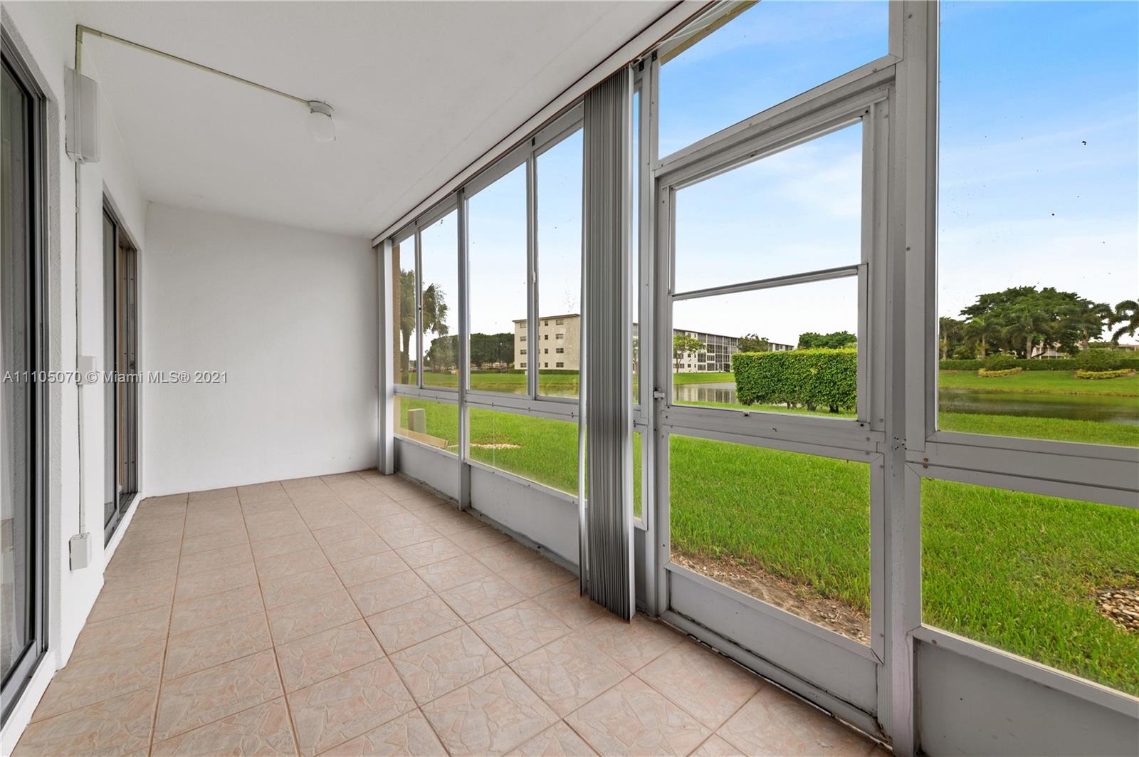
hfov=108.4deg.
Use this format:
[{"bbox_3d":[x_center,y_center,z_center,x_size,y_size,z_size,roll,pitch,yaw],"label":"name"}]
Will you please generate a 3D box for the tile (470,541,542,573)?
[{"bbox_3d":[-0.389,1.072,2.480,0.323,0.010,0.323,1,0,-41],"label":"tile"}]

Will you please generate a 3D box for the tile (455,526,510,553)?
[{"bbox_3d":[-0.589,1.058,2.678,0.315,0.010,0.315,2,-1,-41],"label":"tile"}]

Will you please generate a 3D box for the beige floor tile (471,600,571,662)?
[{"bbox_3d":[-0.214,1.070,1.765,0.323,0.010,0.323,1,0,-41],"label":"beige floor tile"}]

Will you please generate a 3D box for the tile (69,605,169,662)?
[{"bbox_3d":[-1.813,1.038,1.673,0.272,0.010,0.315,0,0,-40],"label":"tile"}]

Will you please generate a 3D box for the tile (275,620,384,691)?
[{"bbox_3d":[-0.930,1.058,1.593,0.323,0.010,0.323,1,0,-41],"label":"tile"}]

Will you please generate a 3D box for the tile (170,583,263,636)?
[{"bbox_3d":[-1.564,1.024,1.835,0.315,0.010,0.315,2,-1,-41],"label":"tile"}]

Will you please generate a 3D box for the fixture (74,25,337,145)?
[{"bbox_3d":[-1.593,-1.314,1.893,0.915,0.200,0.140,1,0,-33],"label":"fixture"}]

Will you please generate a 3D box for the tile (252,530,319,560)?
[{"bbox_3d":[-1.768,1.035,2.550,0.315,0.010,0.315,0,0,-40],"label":"tile"}]

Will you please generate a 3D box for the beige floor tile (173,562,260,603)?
[{"bbox_3d":[-1.811,1.047,2.123,0.323,0.010,0.323,1,0,-41],"label":"beige floor tile"}]

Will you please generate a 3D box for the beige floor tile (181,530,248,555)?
[{"bbox_3d":[-2.192,1.014,2.561,0.315,0.010,0.315,2,-1,-41],"label":"beige floor tile"}]

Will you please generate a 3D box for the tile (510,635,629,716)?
[{"bbox_3d":[-0.002,1.062,1.497,0.315,0.010,0.315,0,0,-40],"label":"tile"}]

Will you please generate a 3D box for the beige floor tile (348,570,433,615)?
[{"bbox_3d":[-0.893,1.061,2.051,0.323,0.010,0.323,1,0,-41],"label":"beige floor tile"}]

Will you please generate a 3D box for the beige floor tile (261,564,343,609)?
[{"bbox_3d":[-1.359,1.054,2.091,0.323,0.010,0.323,1,0,-41],"label":"beige floor tile"}]

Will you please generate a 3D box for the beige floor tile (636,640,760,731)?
[{"bbox_3d":[0.460,1.069,1.456,0.315,0.010,0.315,0,0,-40],"label":"beige floor tile"}]

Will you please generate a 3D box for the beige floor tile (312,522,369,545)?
[{"bbox_3d":[-1.521,1.037,2.758,0.315,0.010,0.315,0,0,-40],"label":"beige floor tile"}]

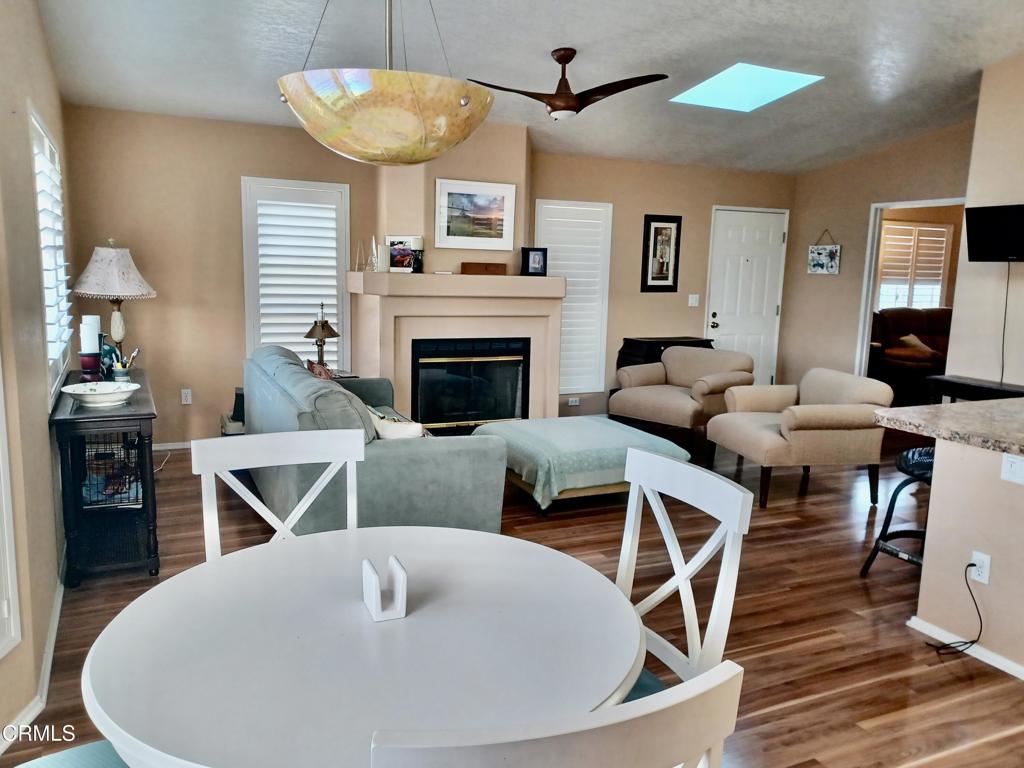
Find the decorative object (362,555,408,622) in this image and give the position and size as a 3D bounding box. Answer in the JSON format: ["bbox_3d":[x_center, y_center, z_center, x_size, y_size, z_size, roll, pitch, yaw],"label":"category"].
[{"bbox_3d":[-0.251,0.401,1.452,0.060,0.090,0.092,-2,9,-24],"label":"decorative object"}]

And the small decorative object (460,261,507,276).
[{"bbox_3d":[-0.220,-0.889,5.730,0.373,0.093,0.151,-2,10,-24],"label":"small decorative object"}]

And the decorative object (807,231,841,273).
[{"bbox_3d":[3.101,-1.313,7.362,0.025,0.431,0.361,-3,10,-27],"label":"decorative object"}]

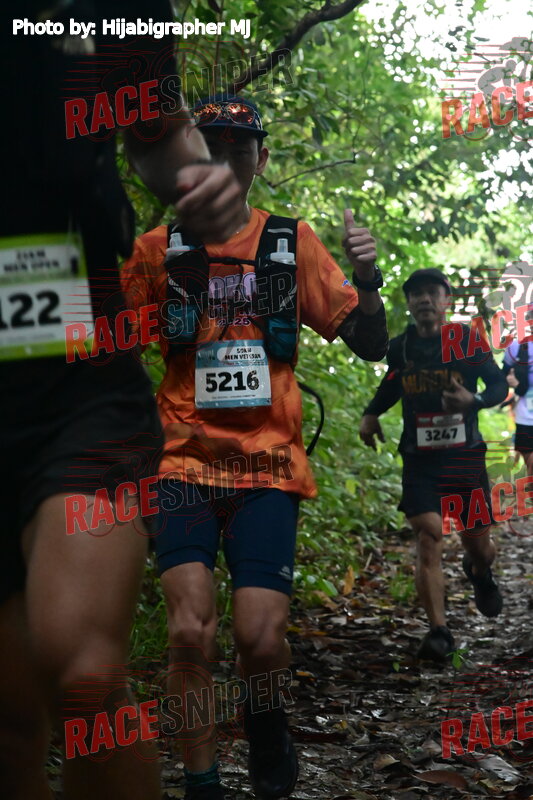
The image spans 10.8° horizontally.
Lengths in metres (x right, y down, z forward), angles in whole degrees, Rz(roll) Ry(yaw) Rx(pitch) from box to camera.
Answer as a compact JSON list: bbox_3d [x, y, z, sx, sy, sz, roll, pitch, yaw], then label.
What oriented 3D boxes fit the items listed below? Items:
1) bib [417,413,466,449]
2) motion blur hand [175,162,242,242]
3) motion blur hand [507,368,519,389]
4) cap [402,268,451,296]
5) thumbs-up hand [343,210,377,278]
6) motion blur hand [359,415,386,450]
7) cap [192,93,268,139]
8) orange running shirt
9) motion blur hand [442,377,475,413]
[{"bbox_3d":[0.705,0.127,11.350,0.198,0.145,0.020,-3,0,3],"label":"bib"},{"bbox_3d":[-0.074,-0.252,3.600,0.087,0.103,0.100,0,-1,-9],"label":"motion blur hand"},{"bbox_3d":[1.440,-0.126,16.500,0.080,0.115,0.090,0,-1,6],"label":"motion blur hand"},{"bbox_3d":[0.646,-0.475,11.400,0.175,0.120,0.250,0,-1,22],"label":"cap"},{"bbox_3d":[0.229,-0.388,6.950,0.083,0.165,0.090,0,-1,6],"label":"thumbs-up hand"},{"bbox_3d":[0.426,0.131,11.350,0.105,0.142,0.090,0,-1,6],"label":"motion blur hand"},{"bbox_3d":[-0.085,-0.668,6.650,0.175,0.120,0.250,0,-1,7],"label":"cap"},{"bbox_3d":[-0.064,-0.113,6.700,0.560,0.690,0.290,0,-1,5],"label":"orange running shirt"},{"bbox_3d":[0.762,-0.022,11.200,0.125,0.140,0.090,0,-1,6],"label":"motion blur hand"}]

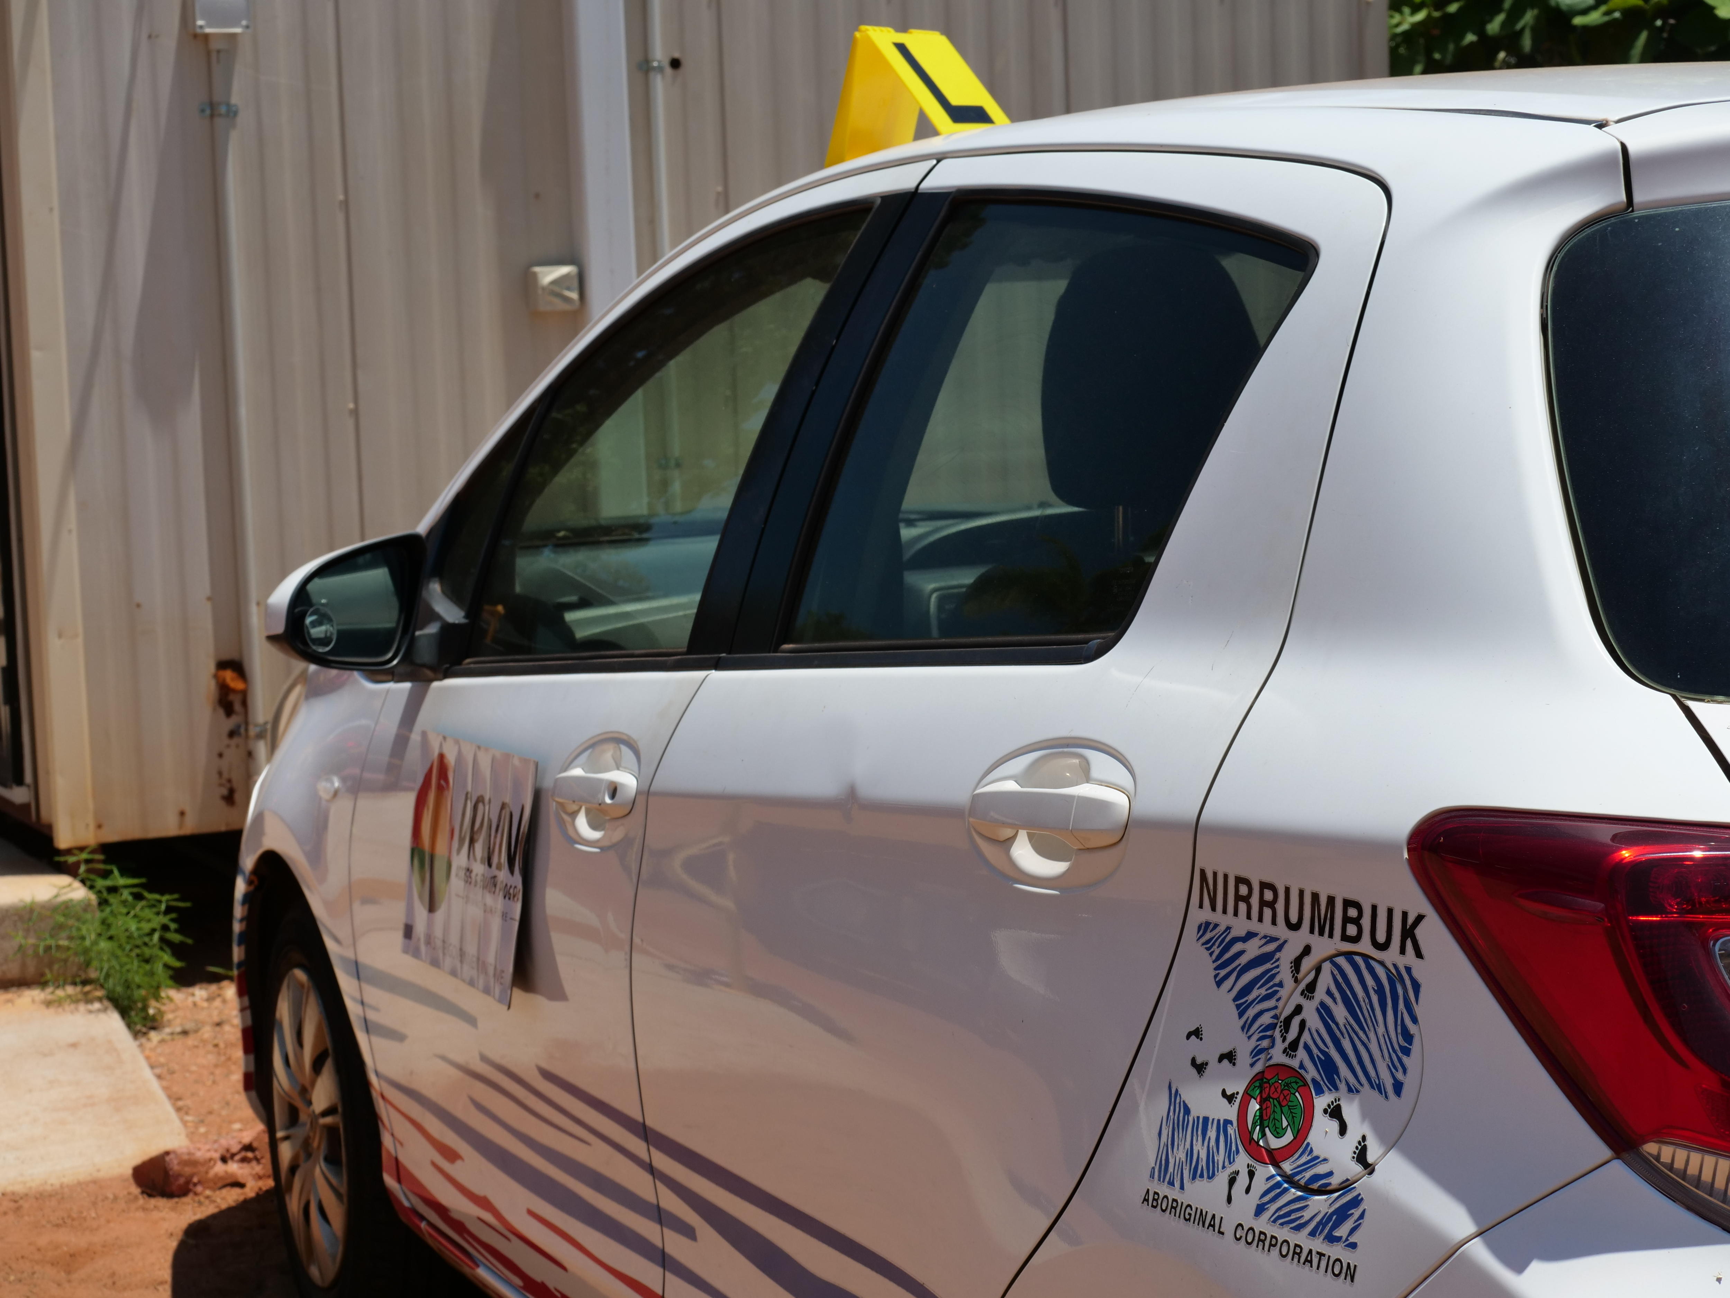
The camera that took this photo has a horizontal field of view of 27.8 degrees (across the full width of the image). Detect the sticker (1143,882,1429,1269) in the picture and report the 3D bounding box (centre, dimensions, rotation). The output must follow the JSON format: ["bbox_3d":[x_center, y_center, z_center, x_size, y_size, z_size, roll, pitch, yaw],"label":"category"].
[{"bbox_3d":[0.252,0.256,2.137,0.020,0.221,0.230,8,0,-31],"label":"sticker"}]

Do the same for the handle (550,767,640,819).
[{"bbox_3d":[-0.260,0.139,3.349,0.040,0.046,0.213,-4,1,-23],"label":"handle"}]

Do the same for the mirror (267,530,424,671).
[{"bbox_3d":[-0.578,-0.052,3.900,0.175,0.153,0.100,-5,6,-31],"label":"mirror"}]

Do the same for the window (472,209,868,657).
[{"bbox_3d":[-0.209,-0.196,3.449,0.035,0.427,0.762,18,-8,-23],"label":"window"}]

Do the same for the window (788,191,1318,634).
[{"bbox_3d":[0.129,-0.183,2.630,0.035,0.385,0.695,18,-7,-23],"label":"window"}]

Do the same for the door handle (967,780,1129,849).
[{"bbox_3d":[0.127,0.116,2.446,0.040,0.046,0.213,-4,1,-23],"label":"door handle"}]

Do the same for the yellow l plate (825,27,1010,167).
[{"bbox_3d":[0.050,-0.547,3.500,0.140,0.142,0.148,-11,0,30],"label":"yellow l plate"}]

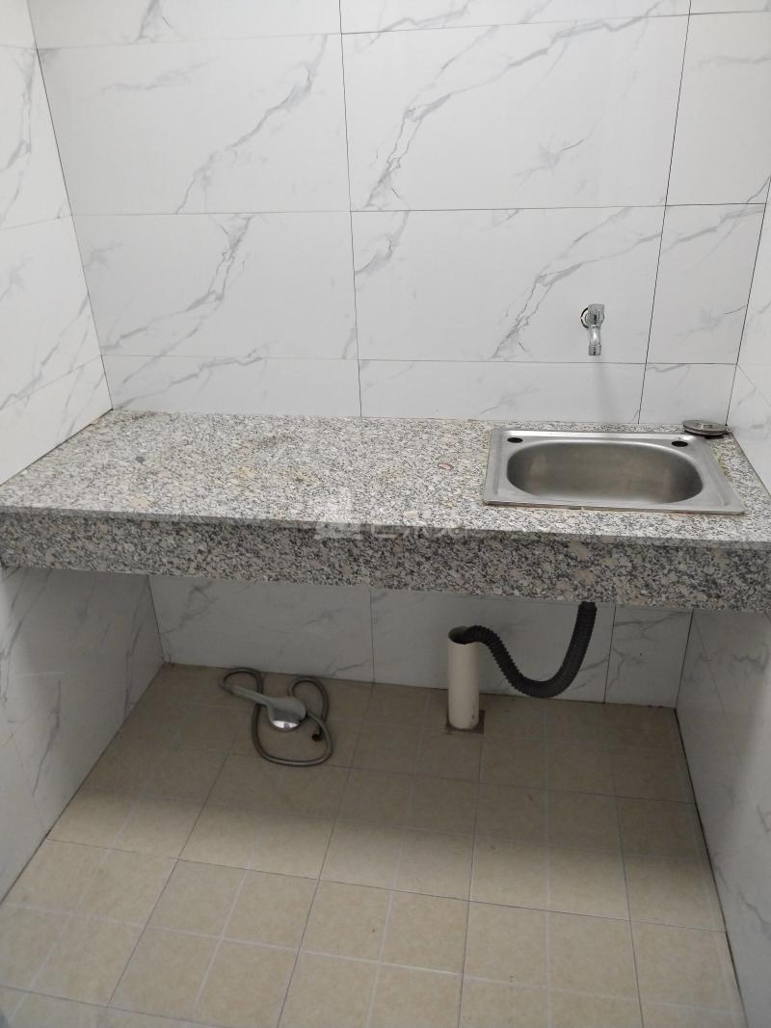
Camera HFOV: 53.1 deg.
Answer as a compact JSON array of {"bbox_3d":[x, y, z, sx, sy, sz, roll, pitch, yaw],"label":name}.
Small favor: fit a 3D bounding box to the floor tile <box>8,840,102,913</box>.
[{"bbox_3d":[-0.662,0.746,1.575,0.150,0.010,0.150,3,28,10],"label":"floor tile"}]

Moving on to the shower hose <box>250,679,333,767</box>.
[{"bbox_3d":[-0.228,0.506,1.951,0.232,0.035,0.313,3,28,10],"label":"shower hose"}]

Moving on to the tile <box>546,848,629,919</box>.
[{"bbox_3d":[0.397,0.729,1.526,0.150,0.010,0.150,3,28,10],"label":"tile"}]

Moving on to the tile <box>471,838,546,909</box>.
[{"bbox_3d":[0.250,0.721,1.551,0.150,0.010,0.150,3,28,10],"label":"tile"}]

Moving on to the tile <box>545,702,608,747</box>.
[{"bbox_3d":[0.476,0.524,1.916,0.150,0.010,0.150,3,28,10],"label":"tile"}]

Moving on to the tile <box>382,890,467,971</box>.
[{"bbox_3d":[0.075,0.784,1.449,0.149,0.010,0.149,3,28,10],"label":"tile"}]

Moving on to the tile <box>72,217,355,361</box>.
[{"bbox_3d":[-0.358,-0.486,1.659,0.600,0.300,0.010,3,28,10],"label":"tile"}]

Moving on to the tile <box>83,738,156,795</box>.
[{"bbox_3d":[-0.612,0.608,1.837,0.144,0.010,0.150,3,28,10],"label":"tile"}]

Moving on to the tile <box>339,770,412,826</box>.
[{"bbox_3d":[-0.020,0.639,1.736,0.149,0.010,0.149,3,28,10],"label":"tile"}]

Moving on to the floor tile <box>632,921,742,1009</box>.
[{"bbox_3d":[0.528,0.808,1.371,0.169,0.010,0.150,3,28,10],"label":"floor tile"}]

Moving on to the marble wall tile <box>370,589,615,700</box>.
[{"bbox_3d":[0.263,0.338,1.969,0.600,0.290,0.010,3,28,10],"label":"marble wall tile"}]

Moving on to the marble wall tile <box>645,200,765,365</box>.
[{"bbox_3d":[0.613,-0.436,1.492,0.173,0.300,0.010,3,28,10],"label":"marble wall tile"}]

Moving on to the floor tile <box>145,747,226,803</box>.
[{"bbox_3d":[-0.463,0.616,1.812,0.149,0.010,0.149,3,28,10],"label":"floor tile"}]

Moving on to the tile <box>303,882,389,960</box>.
[{"bbox_3d":[-0.072,0.776,1.474,0.149,0.010,0.149,3,28,10],"label":"tile"}]

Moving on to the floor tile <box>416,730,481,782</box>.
[{"bbox_3d":[0.155,0.577,1.836,0.150,0.010,0.150,3,28,10],"label":"floor tile"}]

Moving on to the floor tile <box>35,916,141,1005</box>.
[{"bbox_3d":[-0.540,0.818,1.416,0.150,0.010,0.150,3,28,10],"label":"floor tile"}]

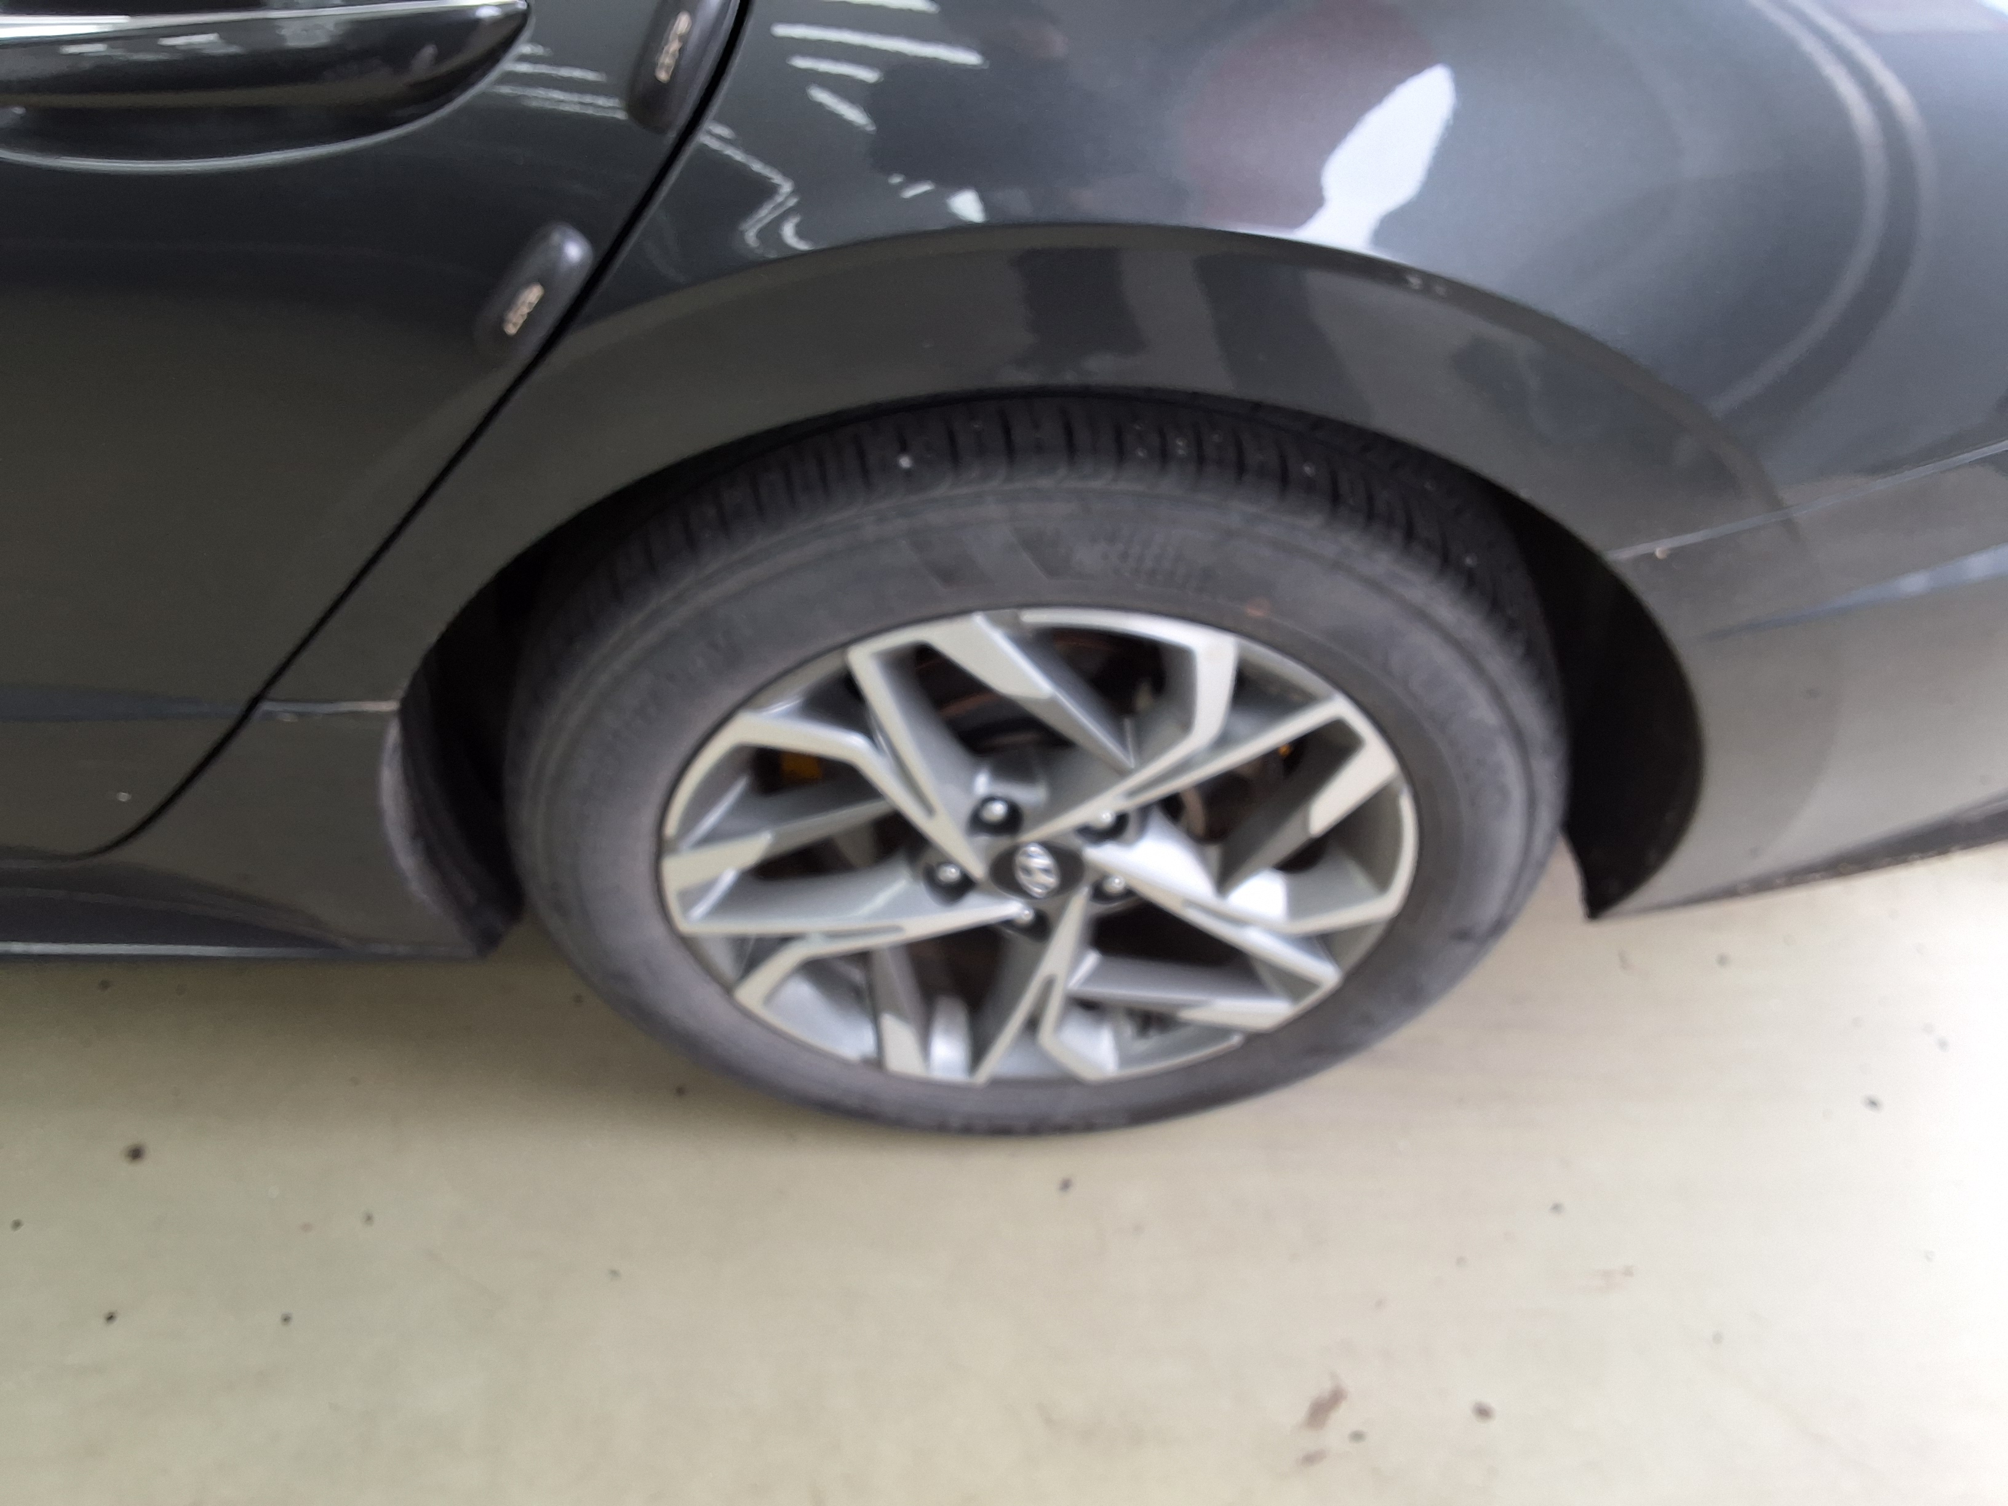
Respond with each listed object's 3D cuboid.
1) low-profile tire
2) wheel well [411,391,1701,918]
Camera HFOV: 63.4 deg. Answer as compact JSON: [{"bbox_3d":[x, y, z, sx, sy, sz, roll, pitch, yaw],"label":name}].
[{"bbox_3d":[0.020,0.014,1.086,0.668,0.662,0.222,1,47,-3],"label":"low-profile tire"},{"bbox_3d":[0.032,-0.095,0.987,0.745,0.465,0.270,1,47,-3],"label":"wheel well"}]

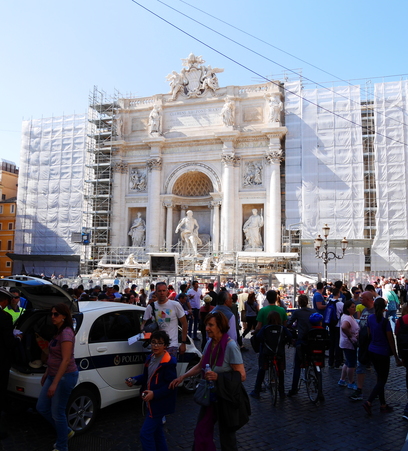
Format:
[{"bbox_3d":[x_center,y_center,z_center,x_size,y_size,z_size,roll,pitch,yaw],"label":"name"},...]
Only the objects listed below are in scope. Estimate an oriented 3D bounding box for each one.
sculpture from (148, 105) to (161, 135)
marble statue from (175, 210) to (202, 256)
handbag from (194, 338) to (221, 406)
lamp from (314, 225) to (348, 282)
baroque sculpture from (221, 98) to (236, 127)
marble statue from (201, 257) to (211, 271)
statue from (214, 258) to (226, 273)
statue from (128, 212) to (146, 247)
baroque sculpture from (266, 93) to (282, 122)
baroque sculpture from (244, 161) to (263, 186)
[{"bbox_3d":[-6.555,-14.036,59.721,1.400,3.750,1.150,-1,-7,17],"label":"sculpture"},{"bbox_3d":[-1.914,0.988,55.700,3.100,5.500,2.300,-1,-7,17],"label":"marble statue"},{"bbox_3d":[0.033,1.378,4.200,0.240,0.560,0.150,-4,-8,37],"label":"handbag"},{"bbox_3d":[7.863,2.319,28.069,2.150,4.850,2.200,0,-6,15],"label":"lamp"},{"bbox_3d":[3.002,-13.810,55.264,1.600,3.450,1.200,-1,-6,19],"label":"baroque sculpture"},{"bbox_3d":[0.171,4.322,51.300,1.100,1.700,1.100,-1,-7,17],"label":"marble statue"},{"bbox_3d":[1.851,4.488,50.600,1.350,1.600,1.200,-1,-7,17],"label":"statue"},{"bbox_3d":[-8.711,0.563,59.078,2.100,4.500,1.400,-1,-6,19],"label":"statue"},{"bbox_3d":[8.377,-13.827,53.437,1.700,3.500,1.200,-1,-6,19],"label":"baroque sculpture"},{"bbox_3d":[5.946,-6.102,54.172,2.250,3.200,0.600,-1,-6,19],"label":"baroque sculpture"}]

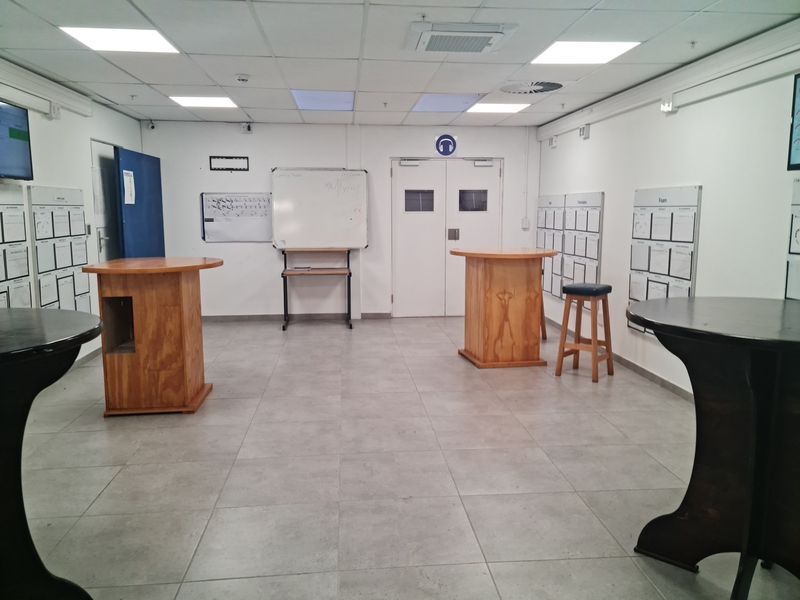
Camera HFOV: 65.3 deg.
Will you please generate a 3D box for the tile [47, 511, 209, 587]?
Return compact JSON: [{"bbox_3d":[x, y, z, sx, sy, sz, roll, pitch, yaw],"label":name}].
[{"bbox_3d":[-1.167,1.052,2.680,0.600,0.010,0.600,-1,8,-5],"label":"tile"}]

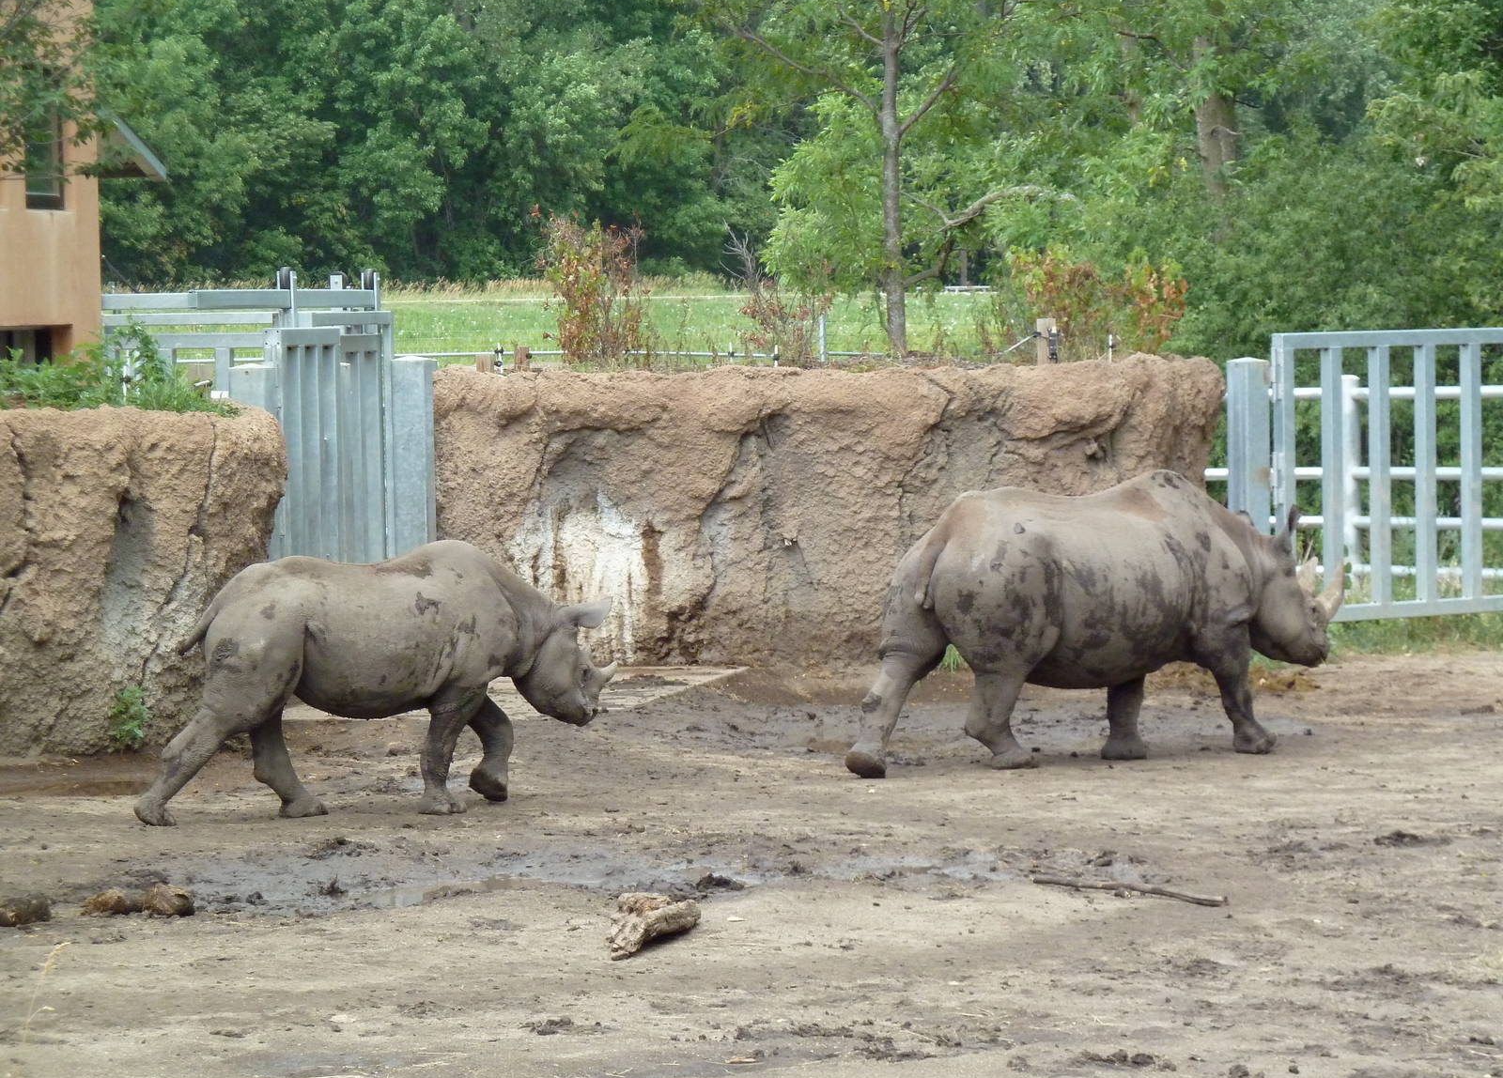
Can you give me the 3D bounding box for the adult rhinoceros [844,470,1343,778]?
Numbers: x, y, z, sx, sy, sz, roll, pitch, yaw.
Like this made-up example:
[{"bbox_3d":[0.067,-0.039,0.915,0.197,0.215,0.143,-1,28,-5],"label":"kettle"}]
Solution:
[{"bbox_3d":[1.756,0.396,28.364,2.920,1.450,0.870,-3,4,-31],"label":"adult rhinoceros"}]

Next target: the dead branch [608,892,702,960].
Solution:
[{"bbox_3d":[-0.362,1.459,21.309,0.340,0.150,0.800,0,3,10],"label":"dead branch"}]

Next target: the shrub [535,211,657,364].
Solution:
[{"bbox_3d":[-1.026,-1.648,36.163,0.780,1.020,0.720,-1,3,0],"label":"shrub"}]

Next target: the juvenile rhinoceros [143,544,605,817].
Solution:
[{"bbox_3d":[-1.755,0.655,26.221,2.380,1.270,0.680,-2,3,-16],"label":"juvenile rhinoceros"}]

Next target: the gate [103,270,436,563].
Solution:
[{"bbox_3d":[-2.956,-0.382,34.026,2.100,2.520,2.000,-2,3,-15],"label":"gate"}]

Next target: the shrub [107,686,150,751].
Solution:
[{"bbox_3d":[-3.316,0.950,29.491,0.230,0.340,0.200,-1,3,0],"label":"shrub"}]

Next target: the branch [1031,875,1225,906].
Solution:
[{"bbox_3d":[1.542,1.400,22.509,0.120,0.080,1.080,-3,4,-40],"label":"branch"}]

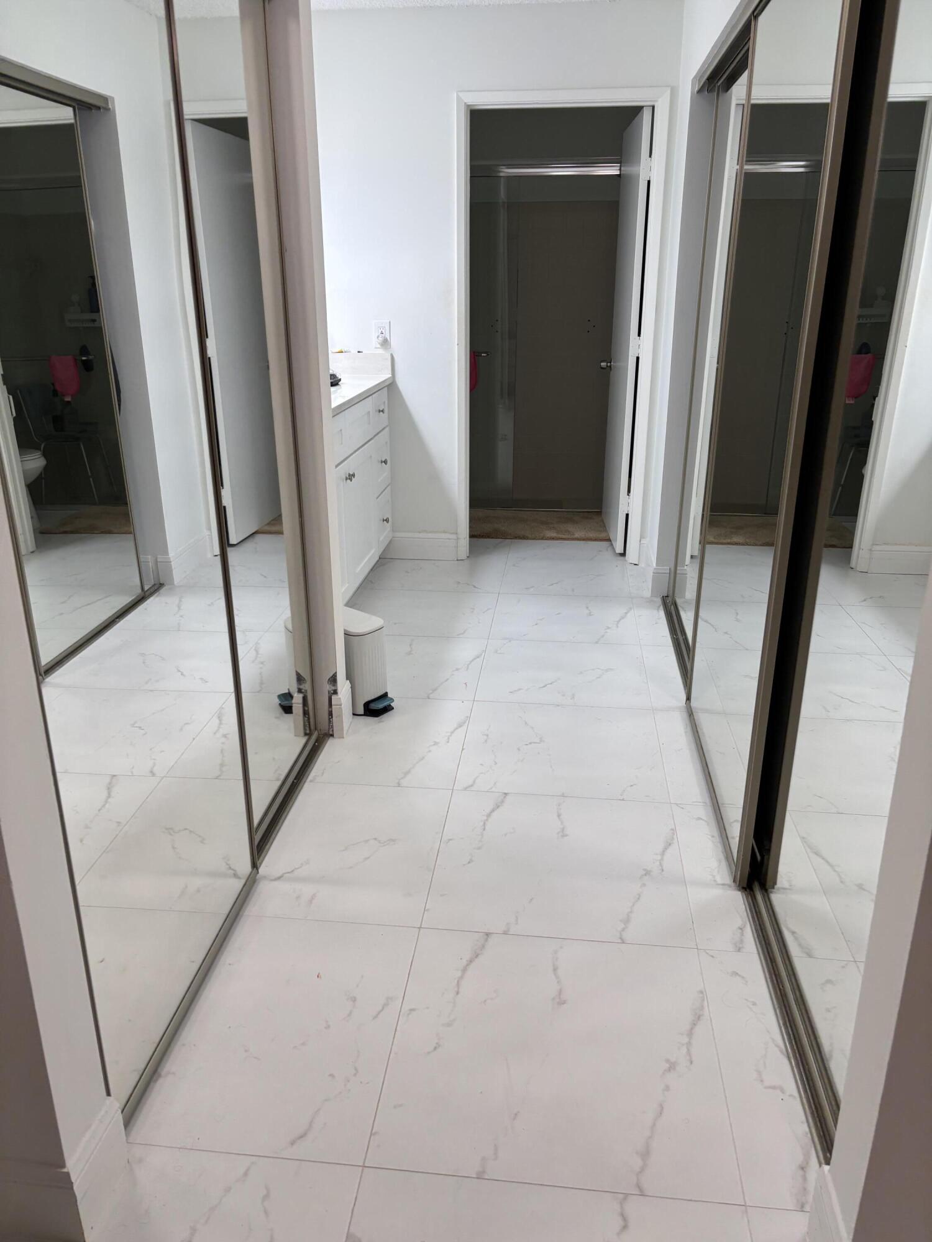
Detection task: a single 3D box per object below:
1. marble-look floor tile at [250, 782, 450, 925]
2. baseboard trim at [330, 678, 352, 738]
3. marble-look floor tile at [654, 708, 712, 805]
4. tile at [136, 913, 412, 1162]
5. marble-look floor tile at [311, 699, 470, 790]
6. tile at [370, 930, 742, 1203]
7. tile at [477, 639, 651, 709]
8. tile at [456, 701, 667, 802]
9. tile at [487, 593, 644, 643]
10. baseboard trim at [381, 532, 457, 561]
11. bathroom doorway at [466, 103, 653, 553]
[{"bbox_3d":[-0.277,0.570,2.357,0.420,0.012,0.595,2,20,6],"label":"marble-look floor tile"},{"bbox_3d":[-0.393,0.281,2.970,0.036,0.140,0.130,2,20,6],"label":"baseboard trim"},{"bbox_3d":[0.656,0.407,2.829,0.129,0.012,0.595,2,20,6],"label":"marble-look floor tile"},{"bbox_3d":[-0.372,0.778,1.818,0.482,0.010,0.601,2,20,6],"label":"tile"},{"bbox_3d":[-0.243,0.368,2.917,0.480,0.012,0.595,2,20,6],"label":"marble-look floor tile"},{"bbox_3d":[0.166,0.793,1.749,0.600,0.012,0.595,2,20,6],"label":"tile"},{"bbox_3d":[0.357,0.190,3.423,0.600,0.012,0.595,2,20,6],"label":"tile"},{"bbox_3d":[0.294,0.391,2.865,0.600,0.012,0.595,2,20,6],"label":"tile"},{"bbox_3d":[0.426,-0.012,4.012,0.603,0.010,0.602,2,20,6],"label":"tile"},{"bbox_3d":[-0.237,-0.387,4.783,0.392,0.143,0.016,2,20,4],"label":"baseboard trim"},{"bbox_3d":[0.422,-1.288,4.481,0.820,2.070,0.130,2,20,6],"label":"bathroom doorway"}]

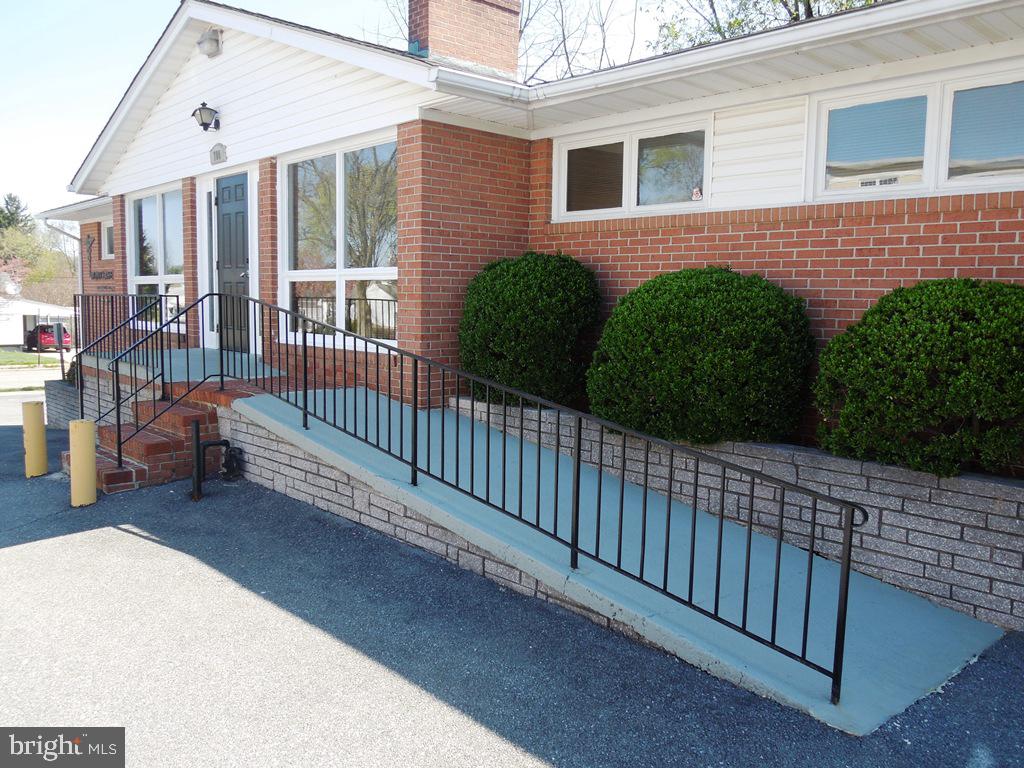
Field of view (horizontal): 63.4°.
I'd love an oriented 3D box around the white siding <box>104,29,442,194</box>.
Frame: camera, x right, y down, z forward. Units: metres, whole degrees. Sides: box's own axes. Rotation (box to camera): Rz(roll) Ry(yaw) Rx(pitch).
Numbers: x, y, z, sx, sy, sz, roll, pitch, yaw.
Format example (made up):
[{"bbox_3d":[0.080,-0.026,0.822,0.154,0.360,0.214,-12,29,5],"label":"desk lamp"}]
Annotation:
[{"bbox_3d":[-3.345,-3.344,9.466,0.120,1.750,8.100,-5,8,-43],"label":"white siding"}]

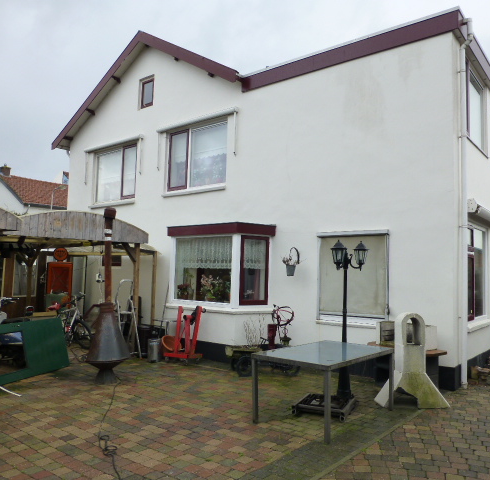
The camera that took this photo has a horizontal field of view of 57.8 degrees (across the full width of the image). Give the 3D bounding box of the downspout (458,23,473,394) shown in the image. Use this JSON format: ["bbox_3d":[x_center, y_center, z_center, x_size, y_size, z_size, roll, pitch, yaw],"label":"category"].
[{"bbox_3d":[3.538,-0.664,7.031,0.210,5.900,0.110,-2,-6,39],"label":"downspout"}]

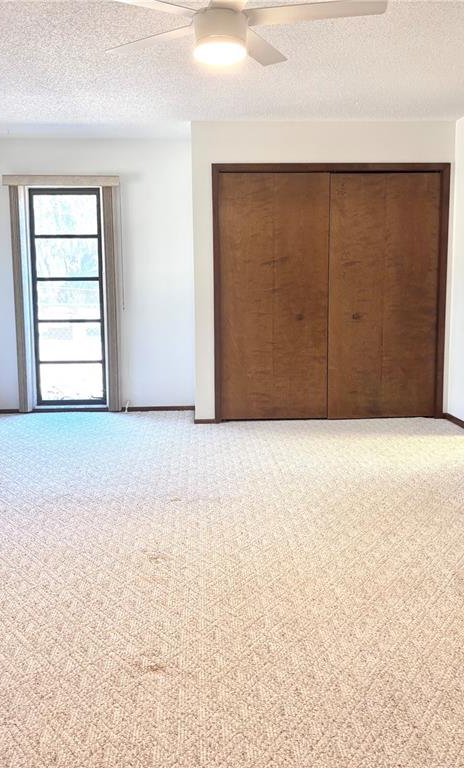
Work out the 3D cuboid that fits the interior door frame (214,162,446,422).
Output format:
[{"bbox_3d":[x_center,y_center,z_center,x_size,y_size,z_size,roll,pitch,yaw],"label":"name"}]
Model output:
[{"bbox_3d":[0.816,-0.736,6.380,1.925,2.094,0.150,-1,7,-2],"label":"interior door frame"}]

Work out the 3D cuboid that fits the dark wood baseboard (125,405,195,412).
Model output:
[{"bbox_3d":[-0.660,0.229,6.969,0.674,0.050,0.016,-1,7,-2],"label":"dark wood baseboard"}]

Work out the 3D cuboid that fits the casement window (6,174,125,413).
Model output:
[{"bbox_3d":[-1.466,-0.768,6.780,0.985,2.070,0.150,-1,7,-2],"label":"casement window"}]

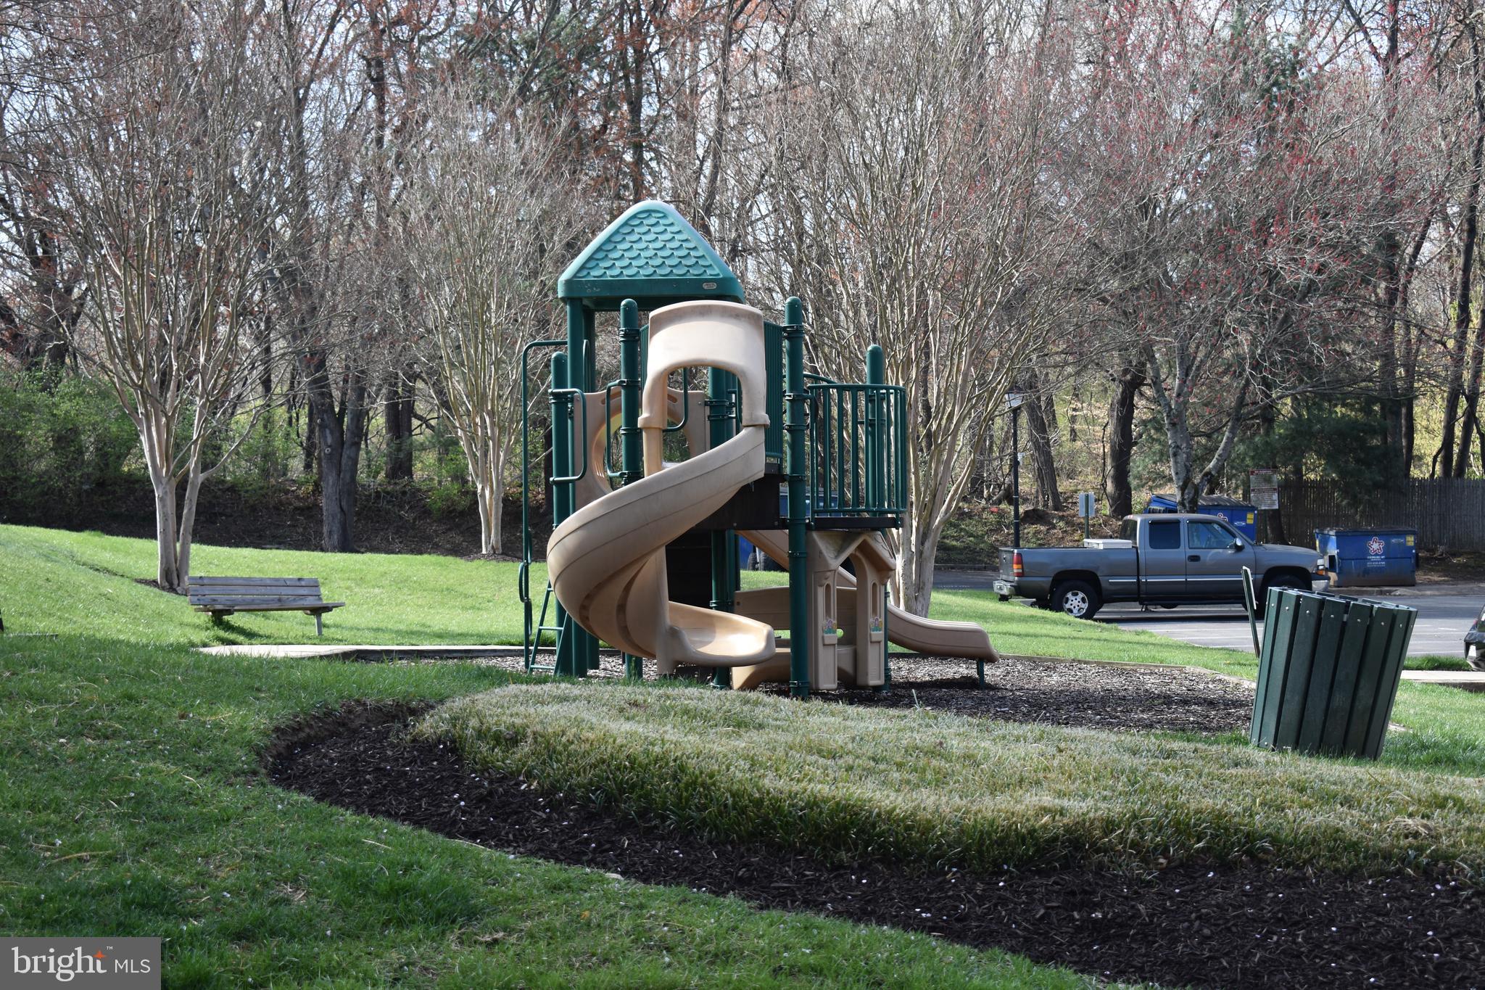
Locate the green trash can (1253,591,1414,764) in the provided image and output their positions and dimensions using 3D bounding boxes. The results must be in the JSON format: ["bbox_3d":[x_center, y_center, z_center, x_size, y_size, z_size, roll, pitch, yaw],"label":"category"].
[{"bbox_3d":[2.810,0.855,14.300,0.690,0.760,0.690,11,3,0],"label":"green trash can"}]

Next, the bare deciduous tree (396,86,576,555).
[{"bbox_3d":[-4.150,-2.820,48.200,3.000,7.600,3.000,-1,0,0],"label":"bare deciduous tree"}]

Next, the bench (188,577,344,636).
[{"bbox_3d":[-5.210,1.210,32.500,0.550,0.700,1.850,-1,-1,44],"label":"bench"}]

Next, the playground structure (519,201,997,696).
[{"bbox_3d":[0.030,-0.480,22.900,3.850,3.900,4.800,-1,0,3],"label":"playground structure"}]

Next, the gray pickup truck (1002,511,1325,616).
[{"bbox_3d":[7.300,1.200,51.800,5.780,1.820,1.980,-1,0,-6],"label":"gray pickup truck"}]

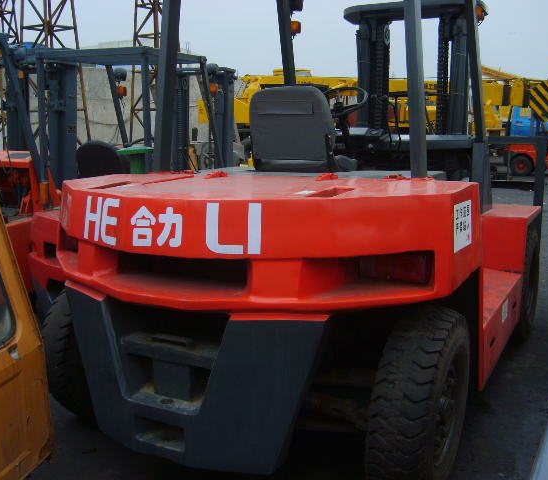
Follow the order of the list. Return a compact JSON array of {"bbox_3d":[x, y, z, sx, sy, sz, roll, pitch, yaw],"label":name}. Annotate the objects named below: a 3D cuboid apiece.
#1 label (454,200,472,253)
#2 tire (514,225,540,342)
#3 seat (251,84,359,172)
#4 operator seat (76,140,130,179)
[{"bbox_3d":[0.782,-0.056,2.667,0.010,0.200,0.290,6,12,28],"label":"label"},{"bbox_3d":[1.801,0.312,4.798,0.225,0.870,0.870,6,12,28],"label":"tire"},{"bbox_3d":[0.186,-0.604,3.488,0.480,0.455,0.500,6,12,28],"label":"seat"},{"bbox_3d":[-1.323,-0.582,5.300,0.430,0.460,0.490,5,12,25],"label":"operator seat"}]

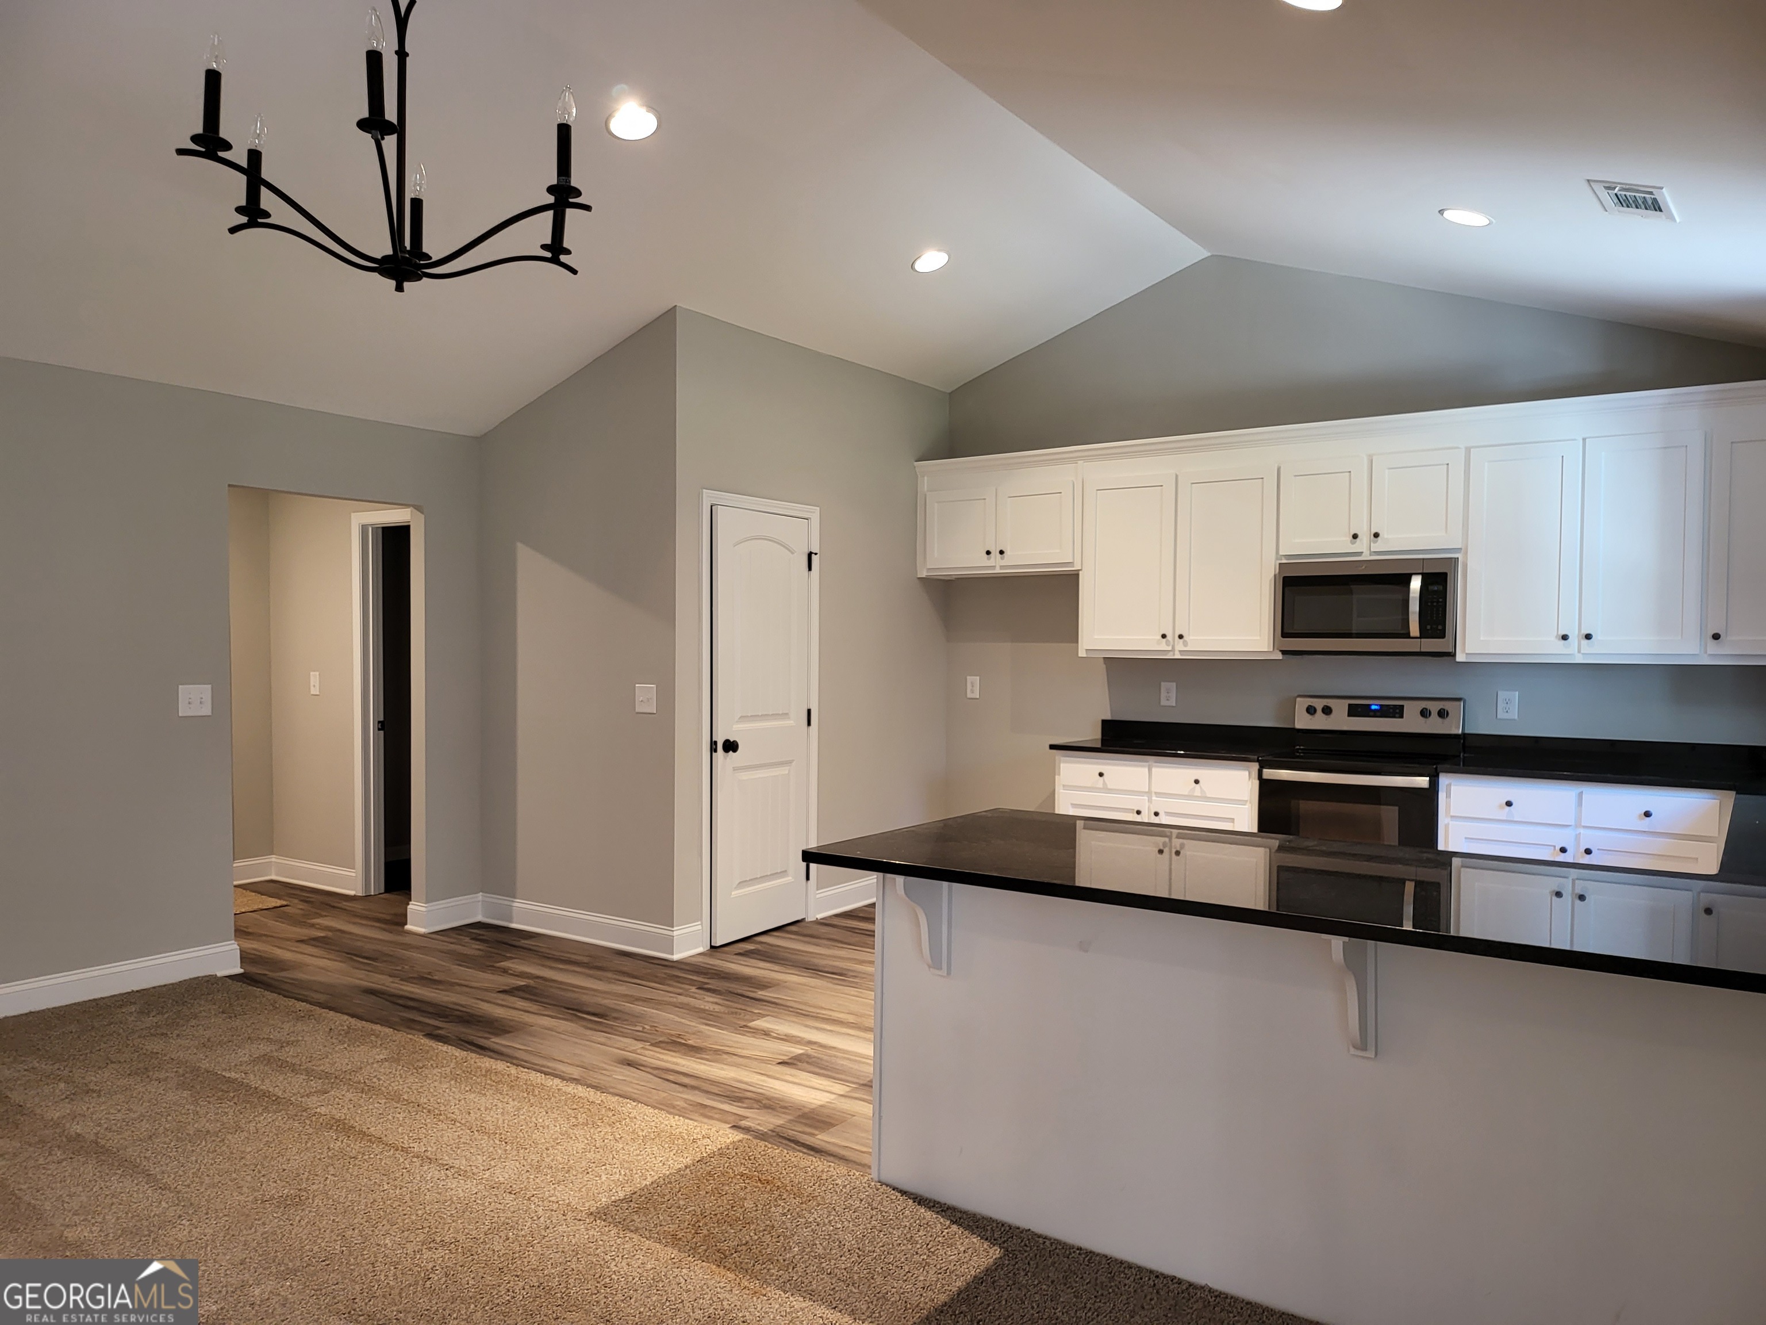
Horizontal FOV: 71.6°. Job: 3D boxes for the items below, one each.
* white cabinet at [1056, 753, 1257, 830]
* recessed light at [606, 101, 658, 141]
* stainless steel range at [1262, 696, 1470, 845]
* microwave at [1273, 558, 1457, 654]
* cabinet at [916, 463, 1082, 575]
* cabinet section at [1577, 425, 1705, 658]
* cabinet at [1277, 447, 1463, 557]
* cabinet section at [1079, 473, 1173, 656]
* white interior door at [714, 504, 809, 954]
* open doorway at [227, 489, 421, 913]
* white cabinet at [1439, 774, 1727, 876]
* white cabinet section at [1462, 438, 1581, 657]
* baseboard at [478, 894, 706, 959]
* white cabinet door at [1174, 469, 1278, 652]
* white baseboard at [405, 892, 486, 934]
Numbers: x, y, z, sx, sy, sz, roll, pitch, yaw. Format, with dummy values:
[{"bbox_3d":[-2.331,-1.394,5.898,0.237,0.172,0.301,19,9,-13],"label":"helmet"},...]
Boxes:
[{"bbox_3d":[1.488,0.897,6.250,1.049,0.874,0.621,1,1,35],"label":"white cabinet"},{"bbox_3d":[-0.851,-1.835,4.171,0.185,0.025,0.185,-14,-9,-2],"label":"recessed light"},{"bbox_3d":[2.224,0.760,5.698,0.756,1.171,0.671,1,1,35],"label":"stainless steel range"},{"bbox_3d":[2.317,-0.255,5.779,0.758,0.423,0.435,1,1,35],"label":"microwave"},{"bbox_3d":[0.717,-0.780,6.934,1.027,0.567,0.339,1,1,35],"label":"cabinet"},{"bbox_3d":[3.085,-0.480,4.978,0.420,0.892,0.020,1,1,35],"label":"cabinet section"},{"bbox_3d":[2.302,-0.711,5.718,0.785,0.480,0.340,1,1,35],"label":"cabinet"},{"bbox_3d":[1.250,-0.509,6.264,0.492,0.892,0.020,1,1,35],"label":"cabinet section"},{"bbox_3d":[-0.586,0.286,5.885,0.035,2.030,0.705,1,1,32],"label":"white interior door"},{"bbox_3d":[-2.530,0.285,5.579,0.130,2.060,0.935,1,1,35],"label":"open doorway"},{"bbox_3d":[2.935,0.905,5.125,1.030,0.876,0.630,1,1,35],"label":"white cabinet"},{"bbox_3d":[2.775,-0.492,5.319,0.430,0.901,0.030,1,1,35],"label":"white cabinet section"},{"bbox_3d":[-1.440,1.251,5.926,1.383,0.147,0.193,1,1,35],"label":"baseboard"},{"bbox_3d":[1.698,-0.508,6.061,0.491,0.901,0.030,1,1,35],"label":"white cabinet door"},{"bbox_3d":[-2.181,1.237,6.101,0.160,0.140,0.335,1,1,35],"label":"white baseboard"}]

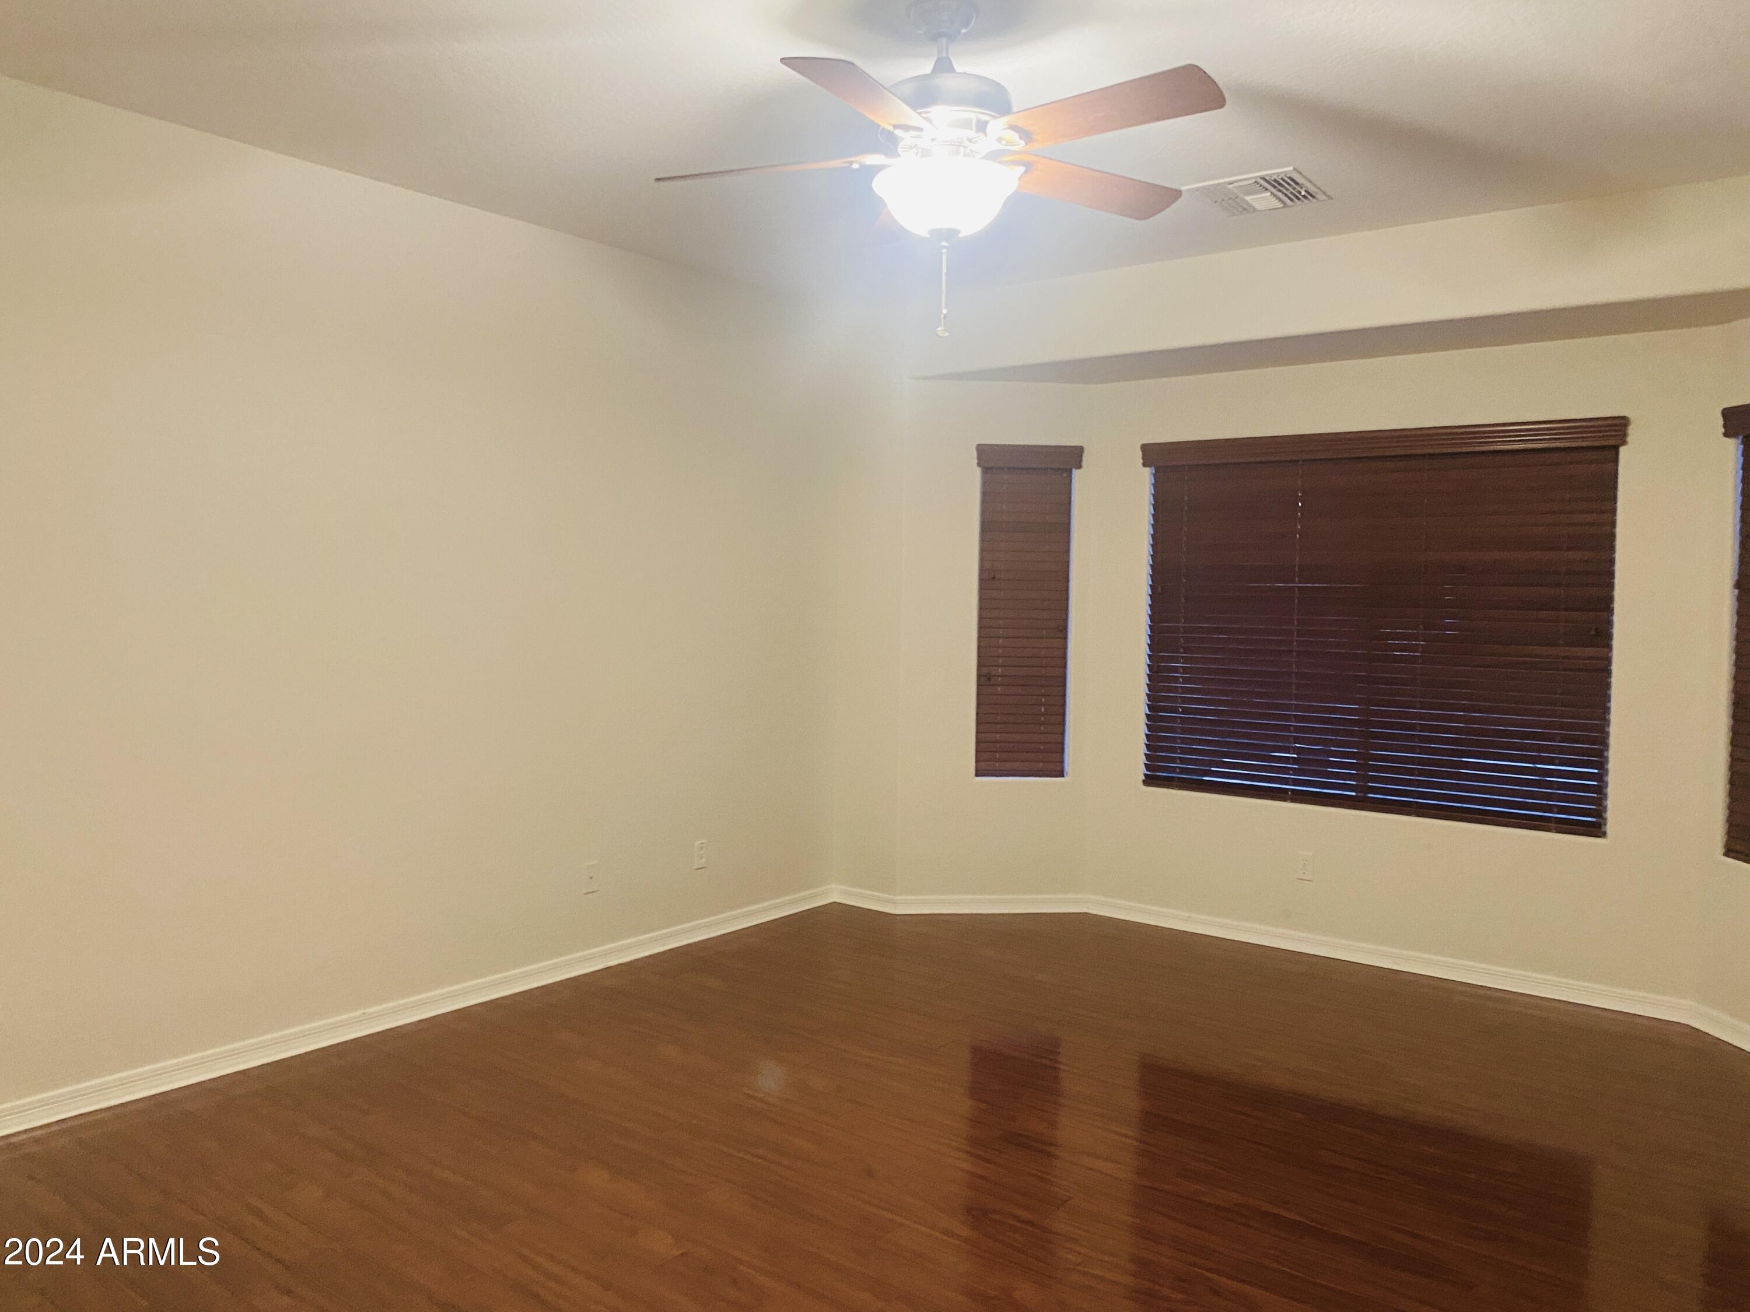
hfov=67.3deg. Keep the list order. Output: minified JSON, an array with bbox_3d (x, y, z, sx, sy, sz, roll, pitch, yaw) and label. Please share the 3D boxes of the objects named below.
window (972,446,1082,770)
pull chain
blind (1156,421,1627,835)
[{"bbox_3d":[0.680,-0.192,5.947,0.468,1.502,0.110,1,3,-6],"label":"window"},{"bbox_3d":[0.153,-0.814,2.909,0.029,0.215,0.026,1,3,3],"label":"pull chain"},{"bbox_3d":[1.918,-0.129,5.237,1.840,1.498,0.110,3,4,38],"label":"blind"}]

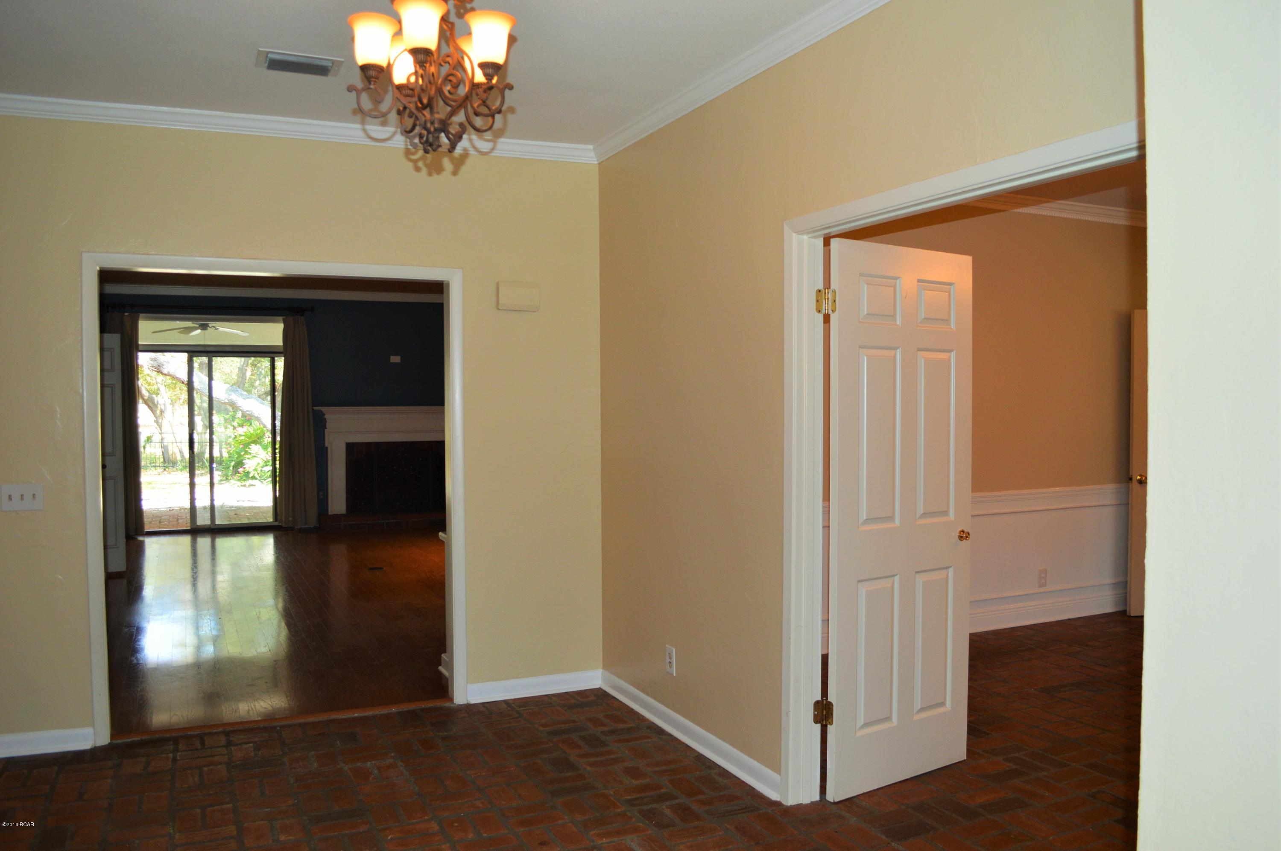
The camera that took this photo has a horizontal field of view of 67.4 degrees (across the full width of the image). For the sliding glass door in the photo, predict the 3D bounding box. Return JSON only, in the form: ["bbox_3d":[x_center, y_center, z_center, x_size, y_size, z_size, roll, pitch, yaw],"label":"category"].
[{"bbox_3d":[-4.723,0.184,10.640,1.625,1.992,0.100,-1,2,-20],"label":"sliding glass door"}]

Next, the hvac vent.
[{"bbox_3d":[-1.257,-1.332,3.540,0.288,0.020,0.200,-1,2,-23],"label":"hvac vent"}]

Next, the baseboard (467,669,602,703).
[{"bbox_3d":[-0.525,1.310,4.846,0.693,0.097,0.024,-1,2,-20],"label":"baseboard"}]

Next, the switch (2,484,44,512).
[{"bbox_3d":[-2.607,0.305,4.053,0.155,0.115,0.014,-1,2,-20],"label":"switch"}]

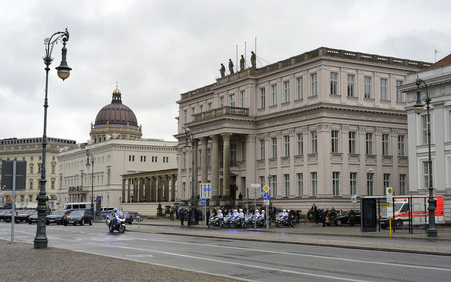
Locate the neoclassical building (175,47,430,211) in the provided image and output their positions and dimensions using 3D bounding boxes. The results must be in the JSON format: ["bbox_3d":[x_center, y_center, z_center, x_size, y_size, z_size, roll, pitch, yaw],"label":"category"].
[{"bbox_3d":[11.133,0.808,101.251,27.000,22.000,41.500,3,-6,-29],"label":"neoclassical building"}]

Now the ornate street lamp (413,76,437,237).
[{"bbox_3d":[13.032,0.944,42.446,1.550,10.500,0.750,3,-6,-29],"label":"ornate street lamp"}]

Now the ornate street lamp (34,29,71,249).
[{"bbox_3d":[-8.135,-0.243,30.815,1.550,10.500,0.750,3,-6,-29],"label":"ornate street lamp"}]

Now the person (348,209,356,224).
[{"bbox_3d":[11.948,7.170,61.315,0.580,1.680,0.450,-4,-7,34],"label":"person"}]

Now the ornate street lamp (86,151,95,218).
[{"bbox_3d":[-21.427,6.915,103.558,1.550,10.500,0.750,3,-6,-29],"label":"ornate street lamp"}]

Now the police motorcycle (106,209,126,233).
[{"bbox_3d":[-7.772,5.787,46.746,0.950,1.620,2.200,4,-7,-35],"label":"police motorcycle"}]

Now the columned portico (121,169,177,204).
[{"bbox_3d":[-13.783,9.306,128.732,3.500,5.850,29.000,3,-6,-29],"label":"columned portico"}]

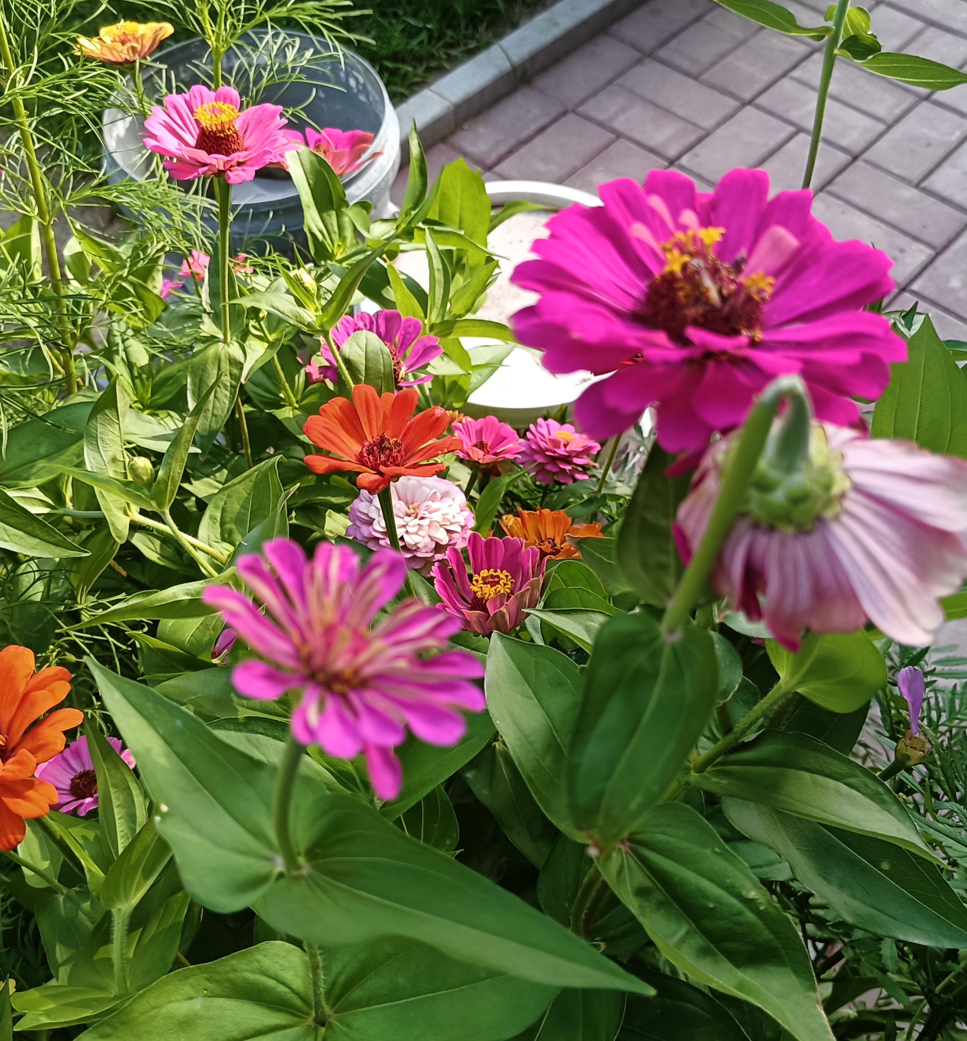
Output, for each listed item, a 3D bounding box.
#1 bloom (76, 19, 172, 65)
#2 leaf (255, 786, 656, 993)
[{"bbox_3d":[-0.243,-0.322,0.730,0.066,0.027,0.064,1,47,-1],"label":"bloom"},{"bbox_3d":[-0.009,0.110,0.320,0.120,0.020,0.051,19,67,-5],"label":"leaf"}]

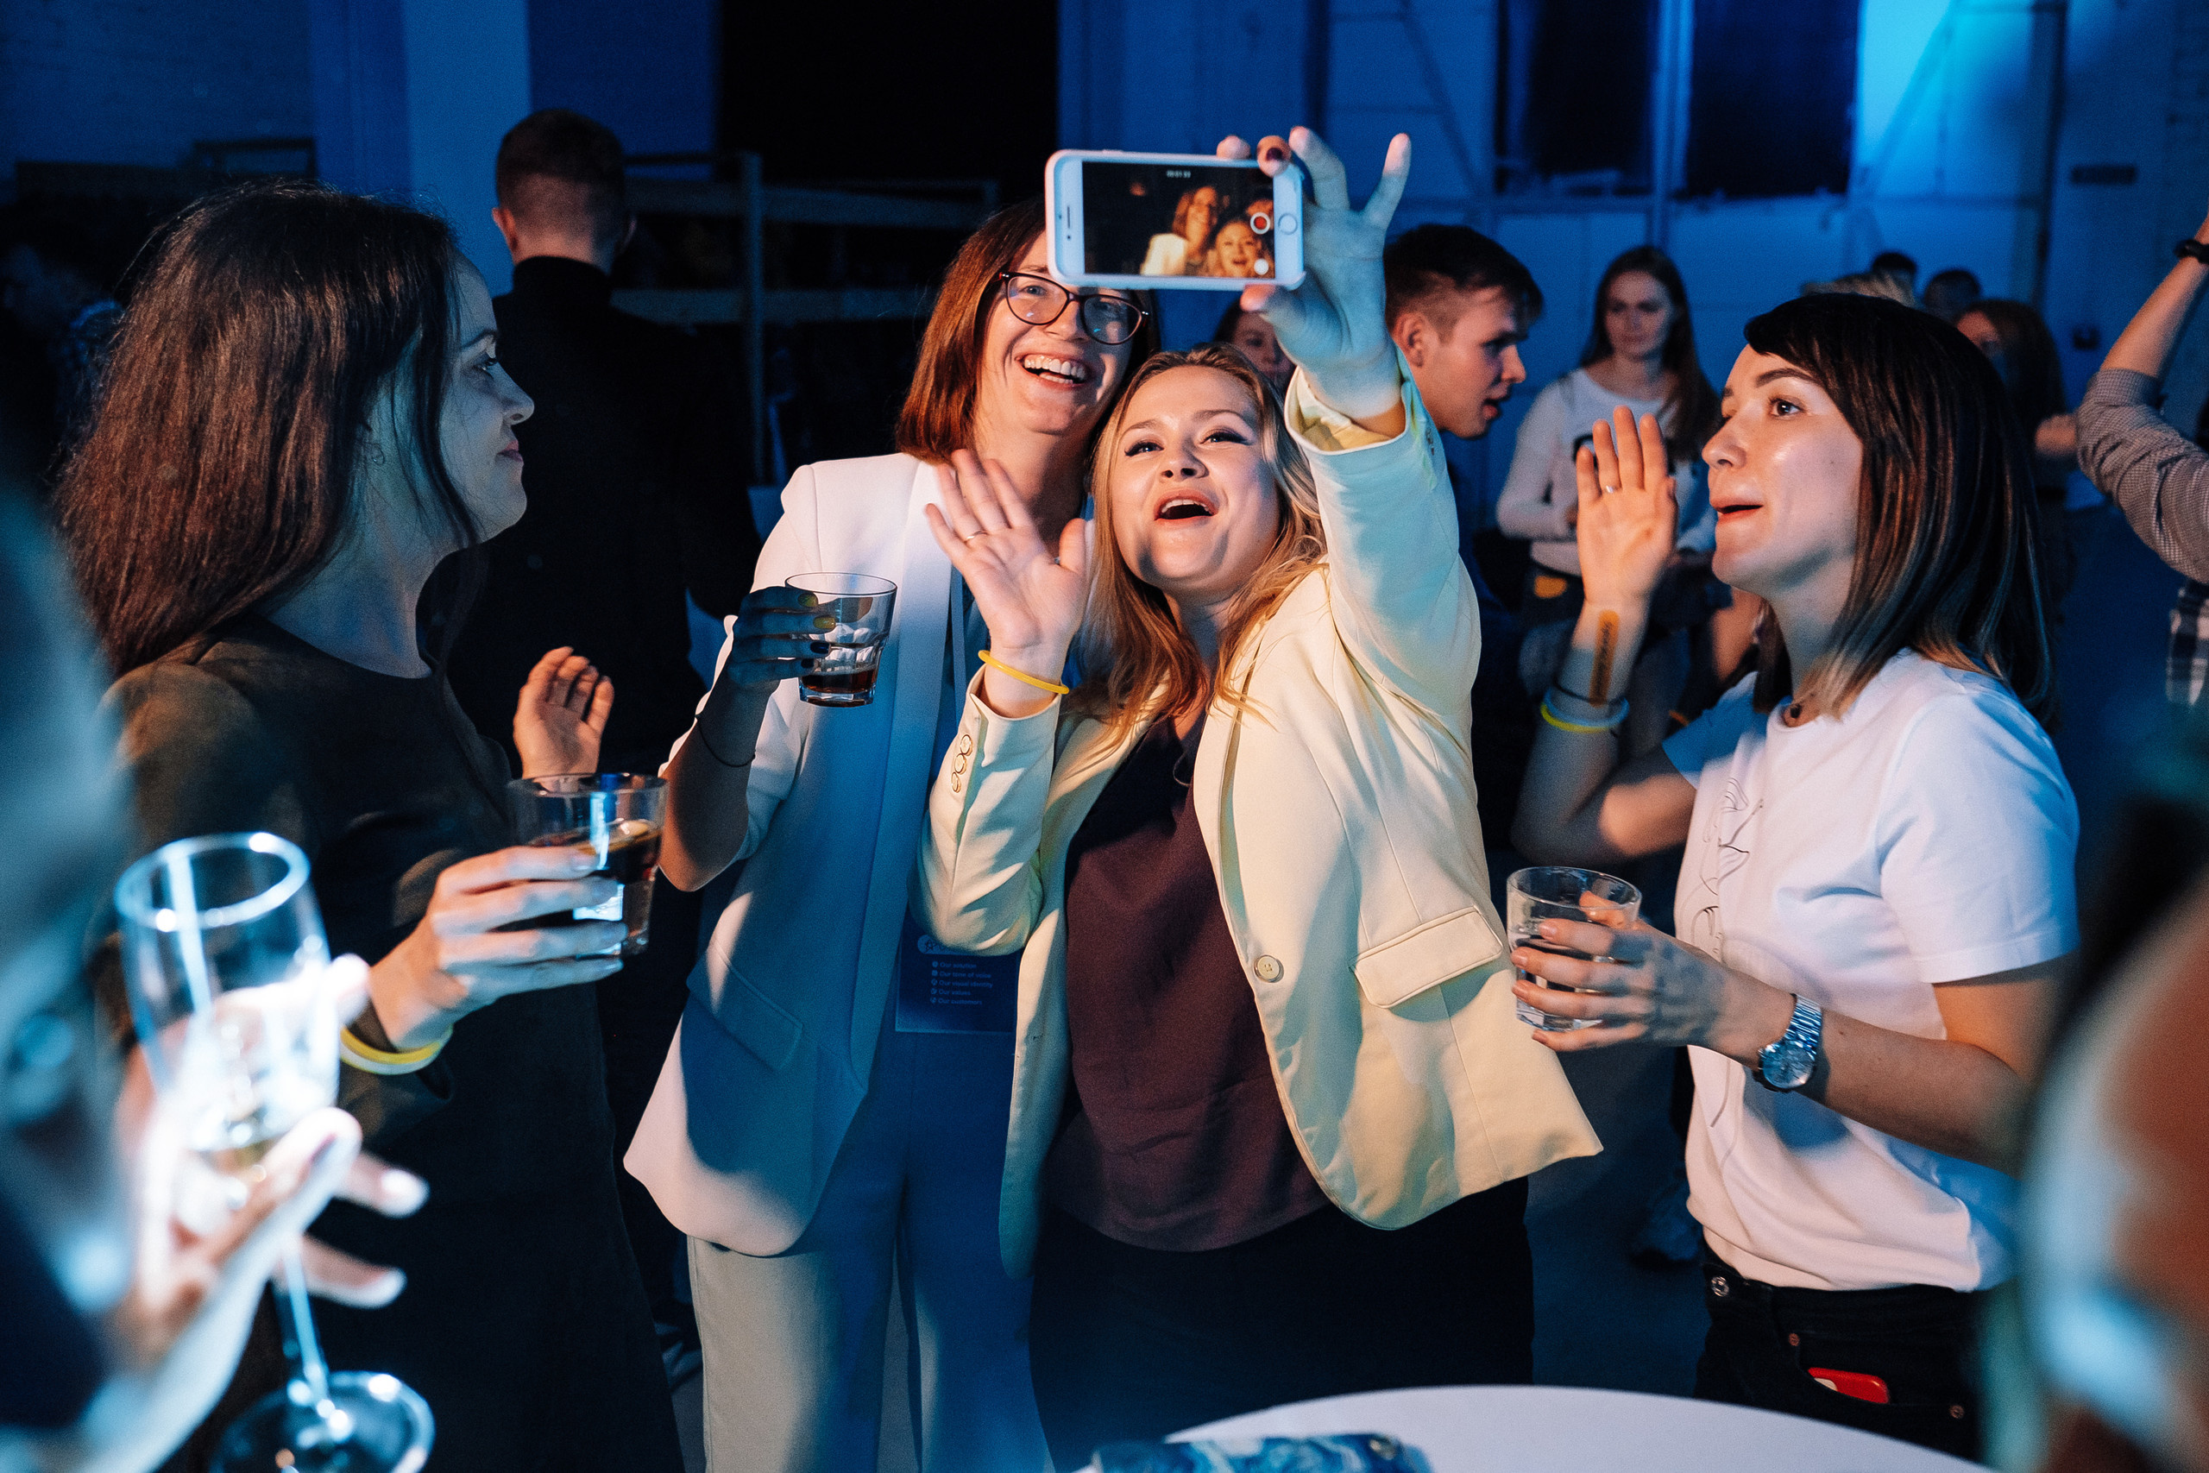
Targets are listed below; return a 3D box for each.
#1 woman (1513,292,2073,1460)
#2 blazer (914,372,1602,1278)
[{"bbox_3d":[0.477,0.502,1.659,0.488,1.660,0.465,-1,10,-8],"label":"woman"},{"bbox_3d":[0.115,0.080,1.695,0.506,0.729,0.614,4,11,22],"label":"blazer"}]

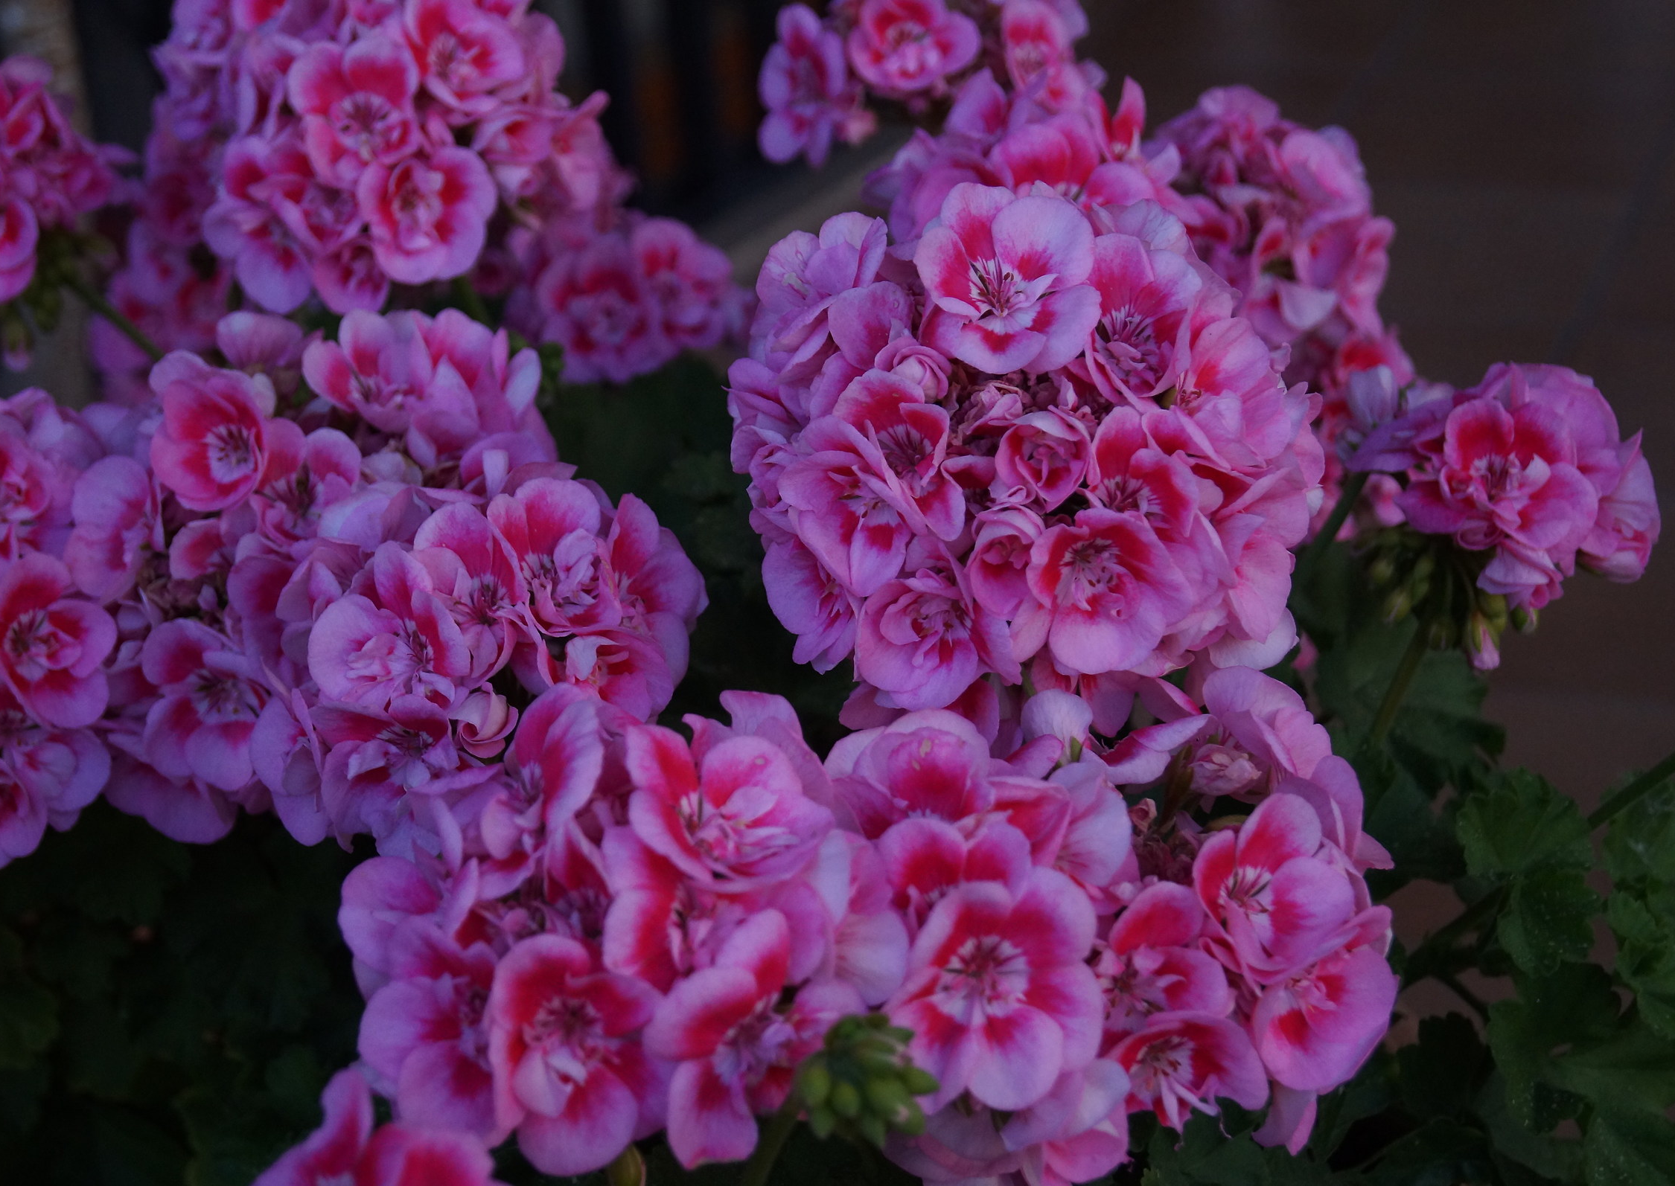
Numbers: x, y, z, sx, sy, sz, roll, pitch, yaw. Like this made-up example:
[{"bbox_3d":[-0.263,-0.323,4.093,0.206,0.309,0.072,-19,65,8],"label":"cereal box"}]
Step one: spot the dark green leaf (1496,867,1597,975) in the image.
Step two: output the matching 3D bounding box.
[{"bbox_3d":[0.145,0.067,0.760,0.021,0.024,0.010,1,-9,-6],"label":"dark green leaf"}]

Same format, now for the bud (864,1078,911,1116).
[{"bbox_3d":[0.009,0.088,0.650,0.009,0.006,0.006,41,19,25],"label":"bud"}]

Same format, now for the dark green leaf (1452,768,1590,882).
[{"bbox_3d":[0.141,0.048,0.765,0.028,0.011,0.024,0,64,0],"label":"dark green leaf"}]

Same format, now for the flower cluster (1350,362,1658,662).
[{"bbox_3d":[0.141,-0.017,0.785,0.064,0.060,0.062,0,25,0],"label":"flower cluster"}]

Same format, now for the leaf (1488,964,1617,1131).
[{"bbox_3d":[0.145,0.092,0.755,0.026,0.012,0.034,-2,69,5],"label":"leaf"}]

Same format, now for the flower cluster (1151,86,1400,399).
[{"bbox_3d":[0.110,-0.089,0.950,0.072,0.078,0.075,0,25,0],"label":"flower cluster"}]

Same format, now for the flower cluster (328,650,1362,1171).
[{"bbox_3d":[0.004,0.063,0.710,0.200,0.100,0.120,0,25,0],"label":"flower cluster"}]

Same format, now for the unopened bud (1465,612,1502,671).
[{"bbox_3d":[0.135,0.010,0.775,0.007,0.013,0.007,-9,15,4],"label":"unopened bud"}]

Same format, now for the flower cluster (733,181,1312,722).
[{"bbox_3d":[0.040,-0.028,0.780,0.122,0.108,0.115,0,25,0],"label":"flower cluster"}]

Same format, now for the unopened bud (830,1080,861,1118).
[{"bbox_3d":[0.001,0.089,0.650,0.006,0.007,0.006,0,25,0],"label":"unopened bud"}]

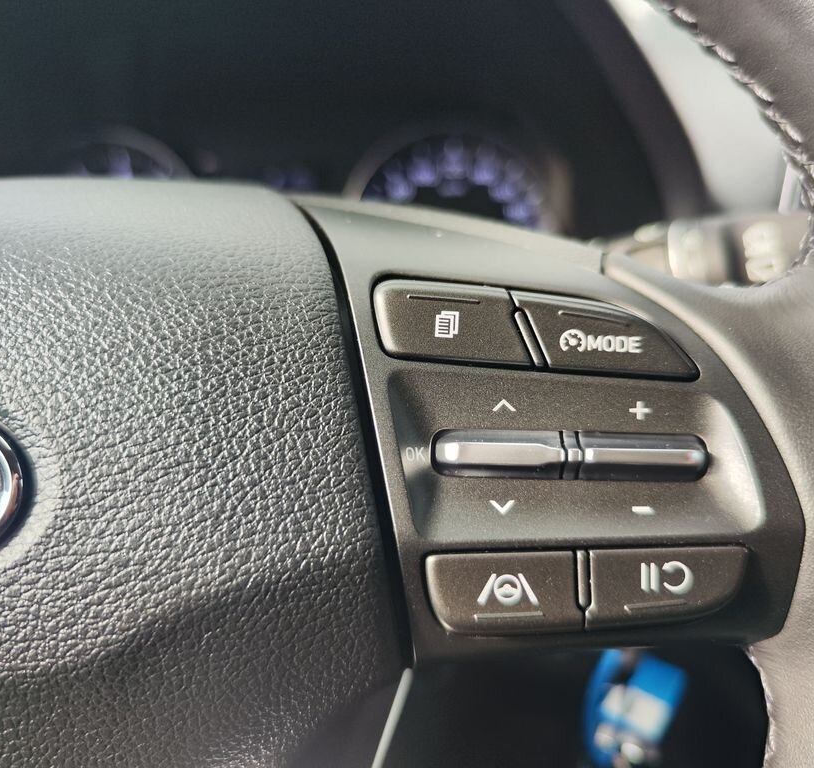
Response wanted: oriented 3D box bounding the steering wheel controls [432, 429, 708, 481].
[{"bbox_3d":[0.028,0.012,0.118,0.048,0.008,0.006,1,-7,1],"label":"steering wheel controls"}]

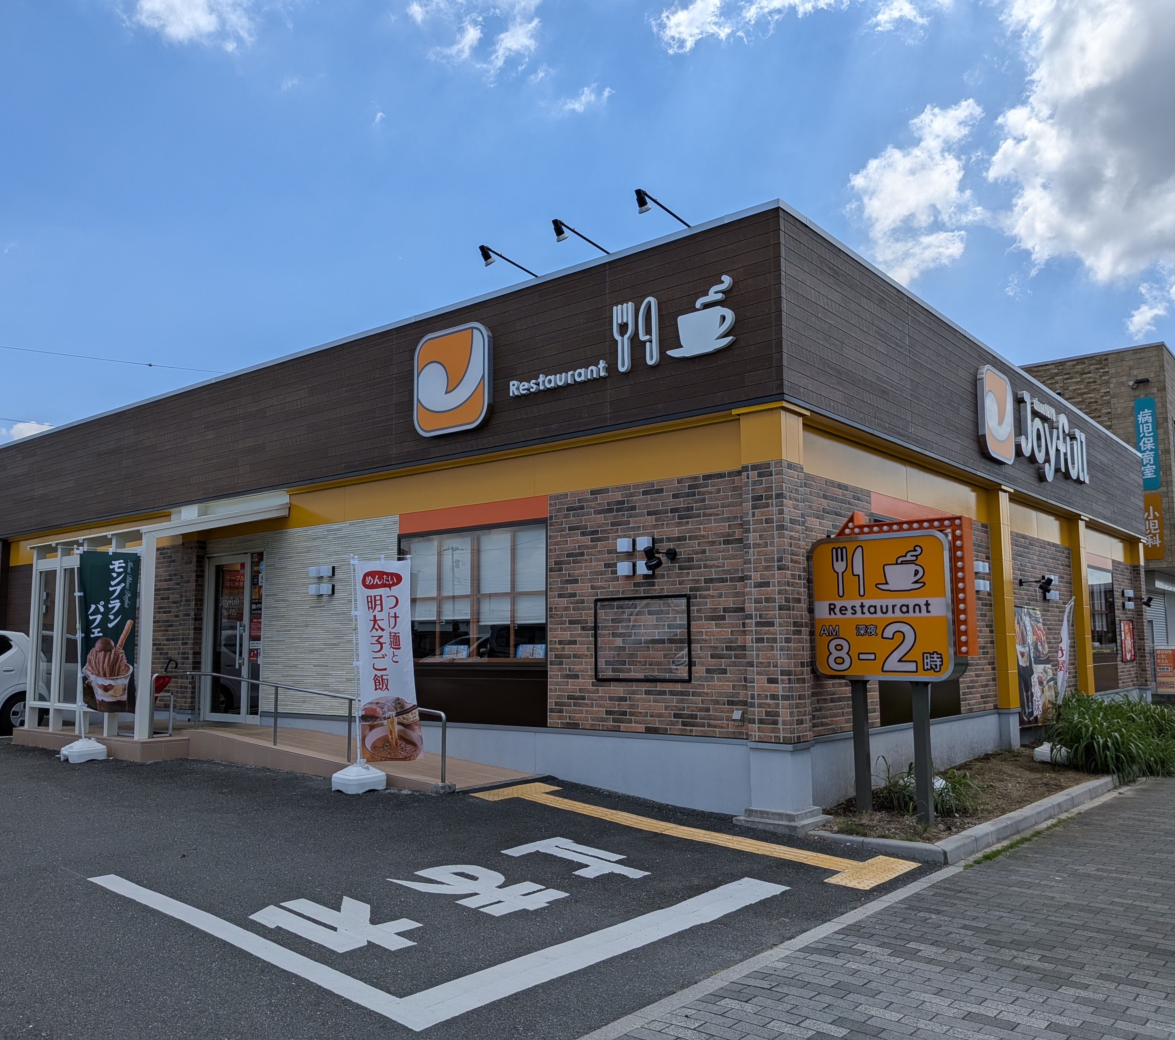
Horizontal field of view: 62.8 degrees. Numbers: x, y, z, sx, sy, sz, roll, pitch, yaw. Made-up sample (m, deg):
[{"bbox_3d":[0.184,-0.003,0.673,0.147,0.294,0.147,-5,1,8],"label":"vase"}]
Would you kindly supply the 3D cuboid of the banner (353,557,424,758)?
[{"bbox_3d":[-1.852,1.291,8.883,0.070,1.820,0.600,-10,-9,43],"label":"banner"}]

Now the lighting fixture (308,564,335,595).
[{"bbox_3d":[-3.255,0.752,11.811,0.370,0.335,0.110,-6,-9,39],"label":"lighting fixture"}]

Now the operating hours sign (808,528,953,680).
[{"bbox_3d":[2.407,0.696,7.726,1.130,1.160,0.290,-6,-9,39],"label":"operating hours sign"}]

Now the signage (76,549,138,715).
[{"bbox_3d":[-5.569,1.306,11.193,0.600,1.800,0.070,1,-9,-38],"label":"signage"}]

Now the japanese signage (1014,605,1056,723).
[{"bbox_3d":[6.121,1.967,13.044,0.060,1.560,1.800,-6,-9,39],"label":"japanese signage"}]

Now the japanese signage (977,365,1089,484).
[{"bbox_3d":[6.300,-1.081,13.327,0.100,1.160,5.050,-6,-9,39],"label":"japanese signage"}]

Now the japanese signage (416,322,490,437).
[{"bbox_3d":[-1.428,-1.456,10.138,1.150,1.130,0.090,-6,-9,39],"label":"japanese signage"}]

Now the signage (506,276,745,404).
[{"bbox_3d":[0.238,-1.631,8.775,2.600,0.680,0.070,-6,-9,39],"label":"signage"}]

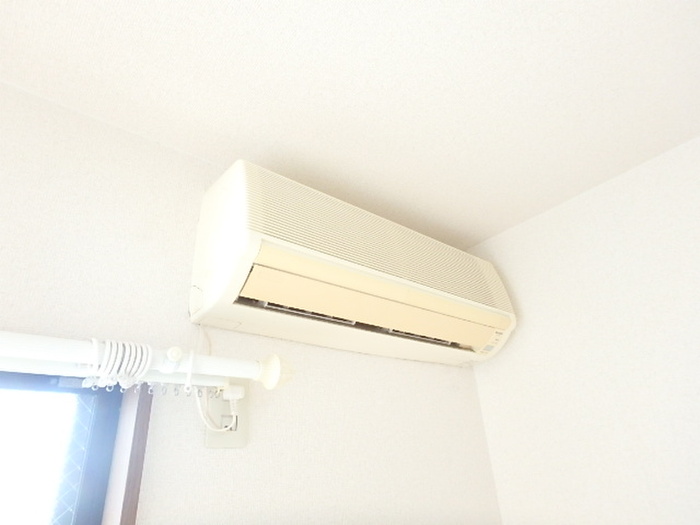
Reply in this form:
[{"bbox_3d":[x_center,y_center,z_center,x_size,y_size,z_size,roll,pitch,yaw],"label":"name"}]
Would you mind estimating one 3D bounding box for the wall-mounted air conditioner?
[{"bbox_3d":[0.075,0.039,0.948,0.761,0.276,0.185,18,-34,-36],"label":"wall-mounted air conditioner"}]

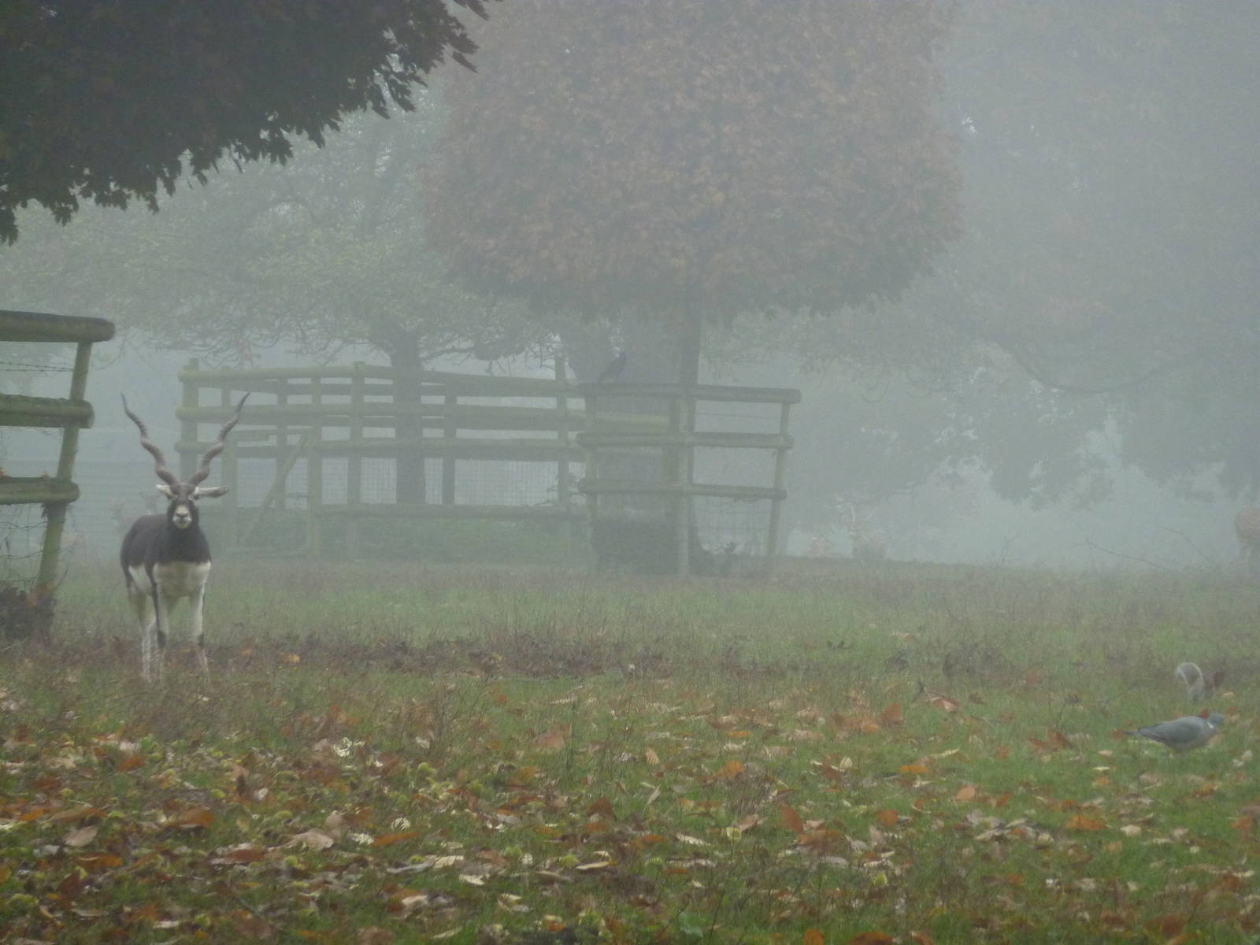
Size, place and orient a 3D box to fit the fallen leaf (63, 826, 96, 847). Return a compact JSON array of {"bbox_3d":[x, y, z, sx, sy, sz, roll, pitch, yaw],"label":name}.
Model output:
[{"bbox_3d":[-1.868,1.236,37.100,0.115,0.070,0.090,0,1,0],"label":"fallen leaf"}]

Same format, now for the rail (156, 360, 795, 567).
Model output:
[{"bbox_3d":[-1.226,-0.059,93.500,5.350,1.800,2.500,0,1,0],"label":"rail"}]

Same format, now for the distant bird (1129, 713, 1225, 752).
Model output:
[{"bbox_3d":[2.230,1.065,44.500,0.390,0.165,0.160,0,1,0],"label":"distant bird"}]

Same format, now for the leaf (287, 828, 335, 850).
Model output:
[{"bbox_3d":[-1.076,1.241,36.900,0.160,0.075,0.100,0,1,0],"label":"leaf"}]

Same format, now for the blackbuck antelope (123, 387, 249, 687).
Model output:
[{"bbox_3d":[-2.187,0.321,52.000,0.570,1.380,1.000,0,1,-17],"label":"blackbuck antelope"}]

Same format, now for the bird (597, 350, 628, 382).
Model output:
[{"bbox_3d":[-0.144,-0.878,91.000,0.270,0.260,0.150,0,1,-6],"label":"bird"}]

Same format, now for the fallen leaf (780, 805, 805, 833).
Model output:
[{"bbox_3d":[0.567,1.209,38.100,0.088,0.100,0.070,0,1,0],"label":"fallen leaf"}]

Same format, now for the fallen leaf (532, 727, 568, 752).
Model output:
[{"bbox_3d":[-0.332,1.106,45.200,0.149,0.100,0.090,0,1,0],"label":"fallen leaf"}]

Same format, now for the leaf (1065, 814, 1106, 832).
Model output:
[{"bbox_3d":[1.594,1.226,38.200,0.140,0.057,0.090,0,1,0],"label":"leaf"}]

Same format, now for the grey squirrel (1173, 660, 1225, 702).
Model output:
[{"bbox_3d":[2.587,0.950,49.600,0.230,0.190,0.110,0,1,6],"label":"grey squirrel"}]

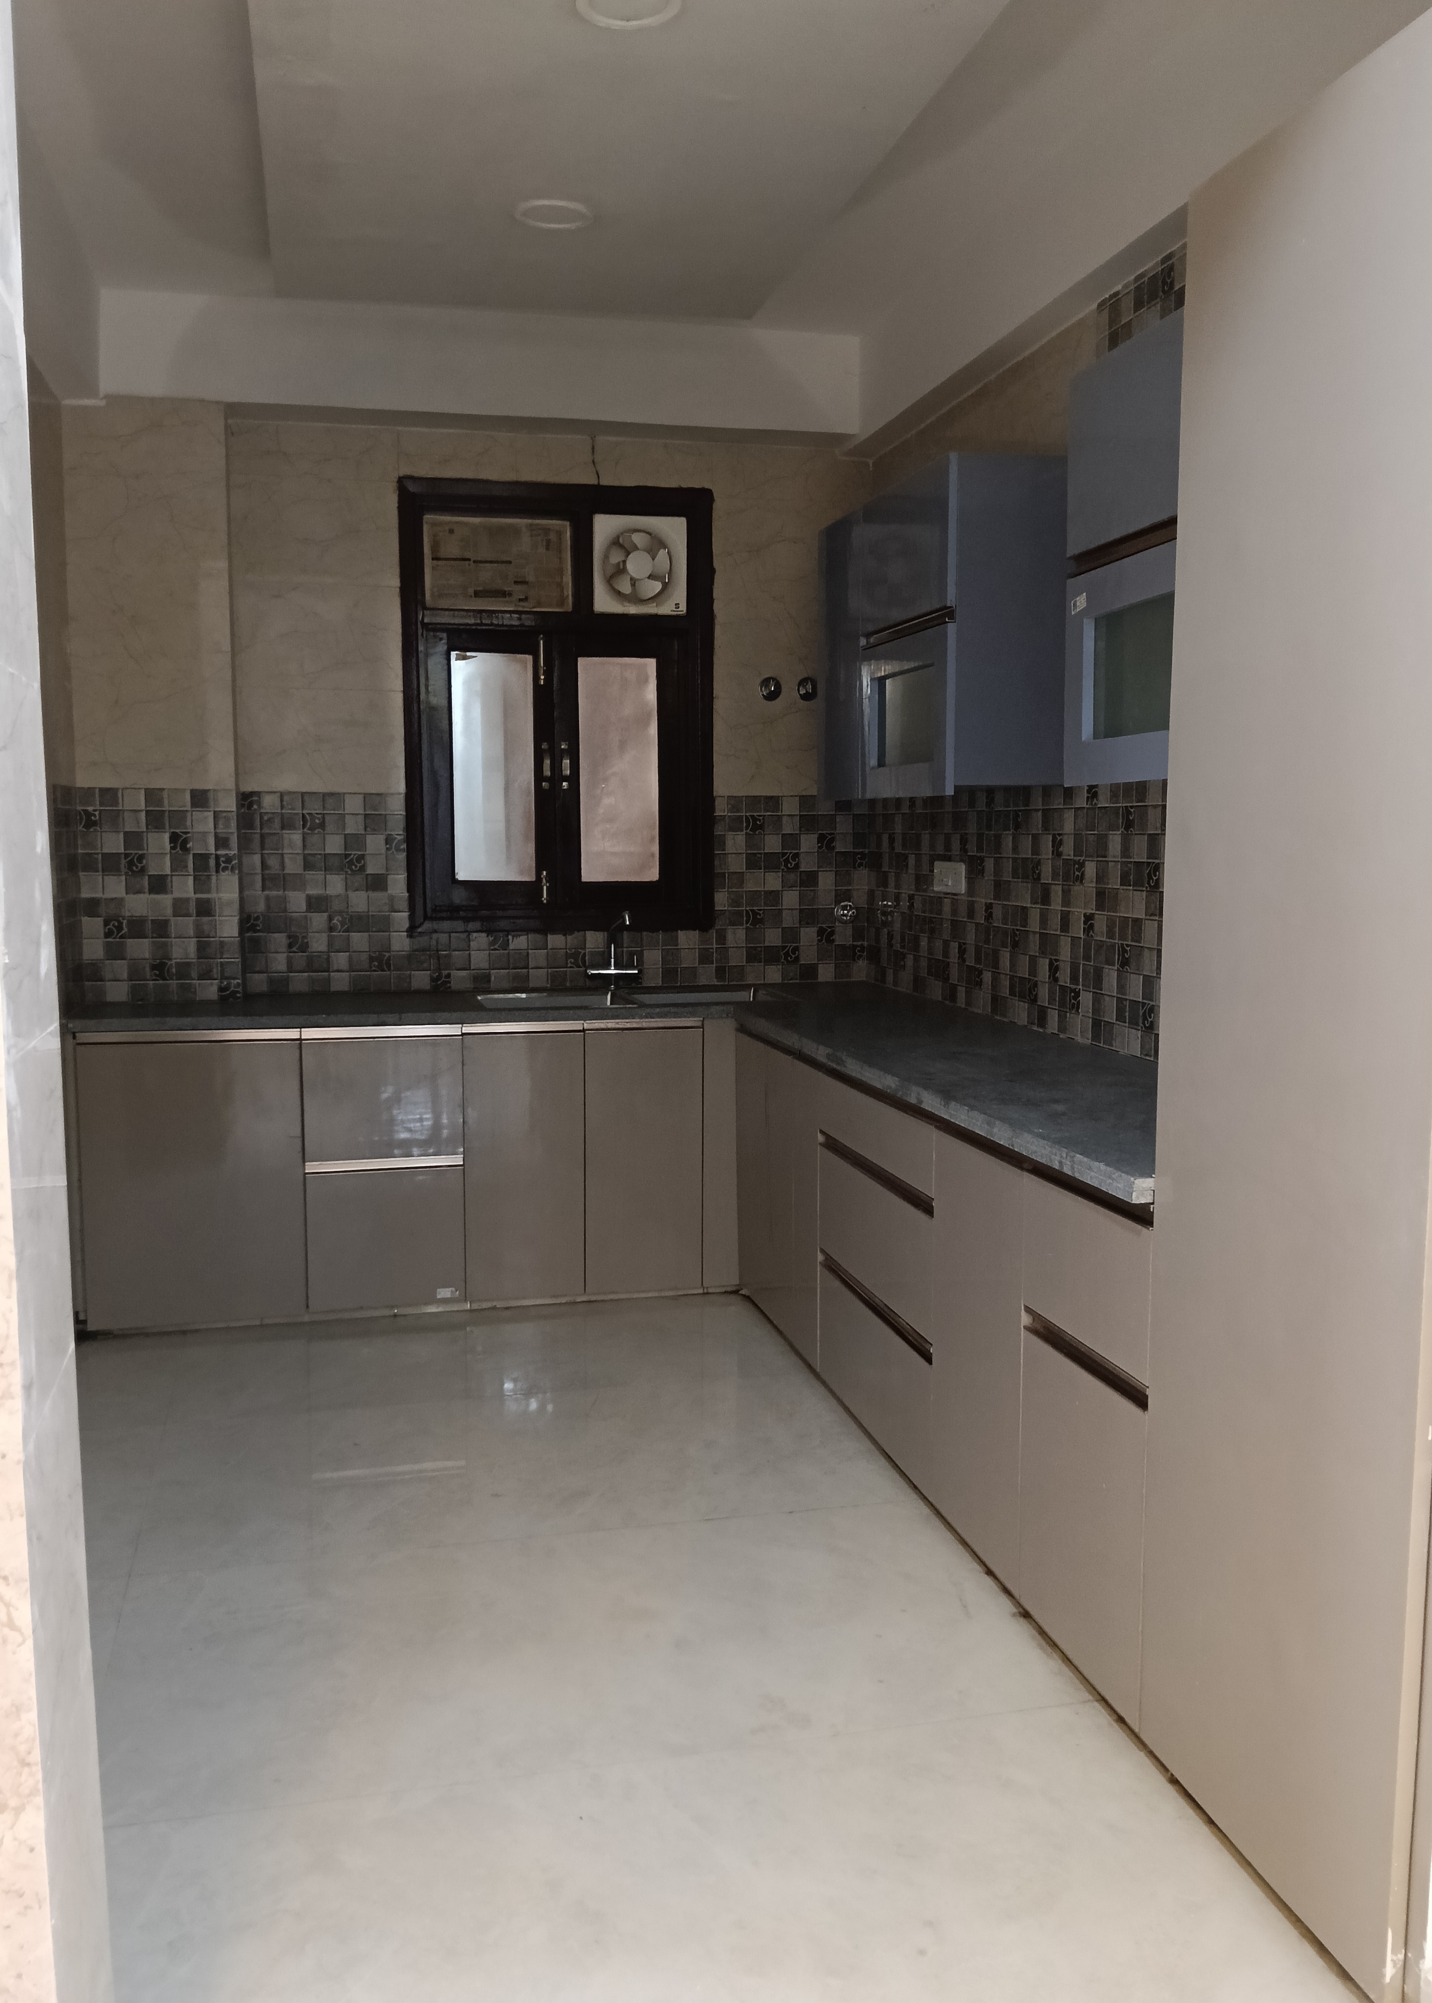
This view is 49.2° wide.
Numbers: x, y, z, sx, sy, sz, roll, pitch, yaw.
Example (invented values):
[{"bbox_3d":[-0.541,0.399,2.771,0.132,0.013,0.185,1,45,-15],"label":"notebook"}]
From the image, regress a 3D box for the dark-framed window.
[{"bbox_3d":[-0.483,-0.898,4.867,0.956,1.360,0.100,-1,6,-13],"label":"dark-framed window"}]

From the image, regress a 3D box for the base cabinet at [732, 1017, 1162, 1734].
[{"bbox_3d":[0.616,0.539,3.359,0.593,0.783,2.334,-1,6,-13],"label":"base cabinet"}]

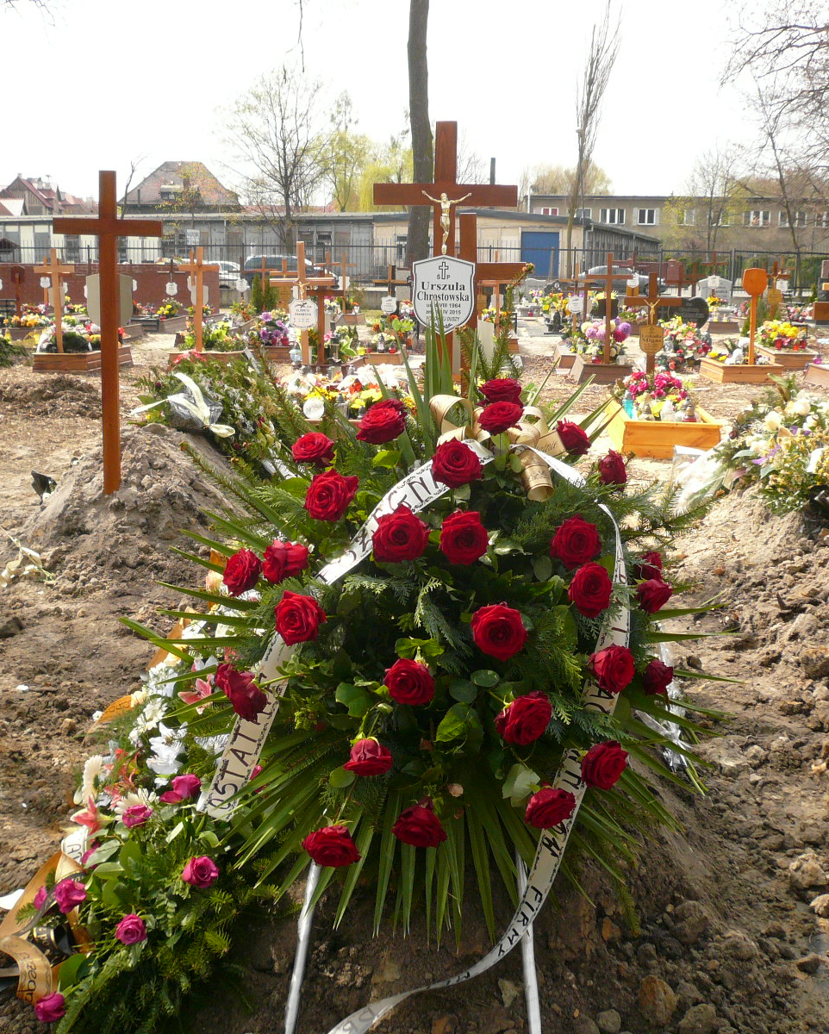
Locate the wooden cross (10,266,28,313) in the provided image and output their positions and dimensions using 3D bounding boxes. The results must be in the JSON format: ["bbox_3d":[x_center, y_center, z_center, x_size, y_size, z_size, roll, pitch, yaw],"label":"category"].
[{"bbox_3d":[-7.667,-4.326,21.601,0.334,1.064,0.140,1,13,3],"label":"wooden cross"}]

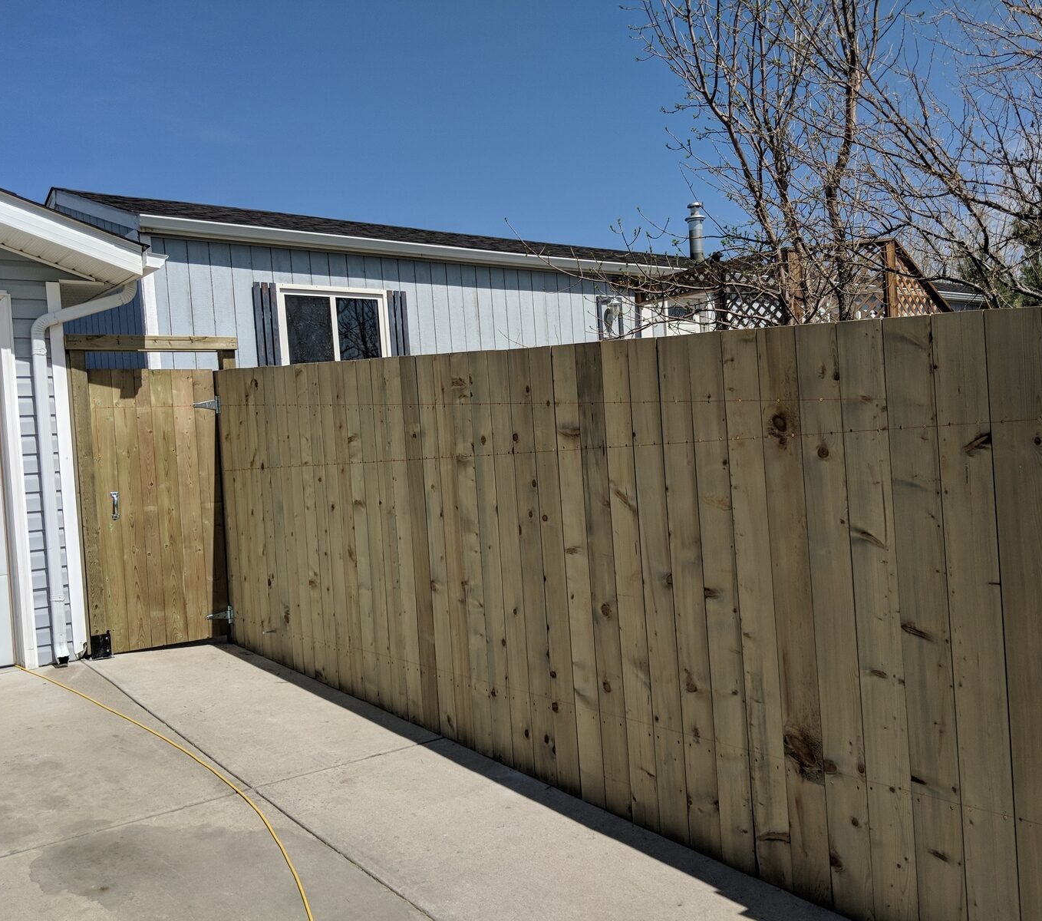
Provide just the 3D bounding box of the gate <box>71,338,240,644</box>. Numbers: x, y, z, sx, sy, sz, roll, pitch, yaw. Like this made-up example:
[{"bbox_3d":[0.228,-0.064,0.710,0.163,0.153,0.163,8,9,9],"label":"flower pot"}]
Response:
[{"bbox_3d":[-2.343,0.195,6.268,1.050,2.000,0.120,-4,1,-36],"label":"gate"}]

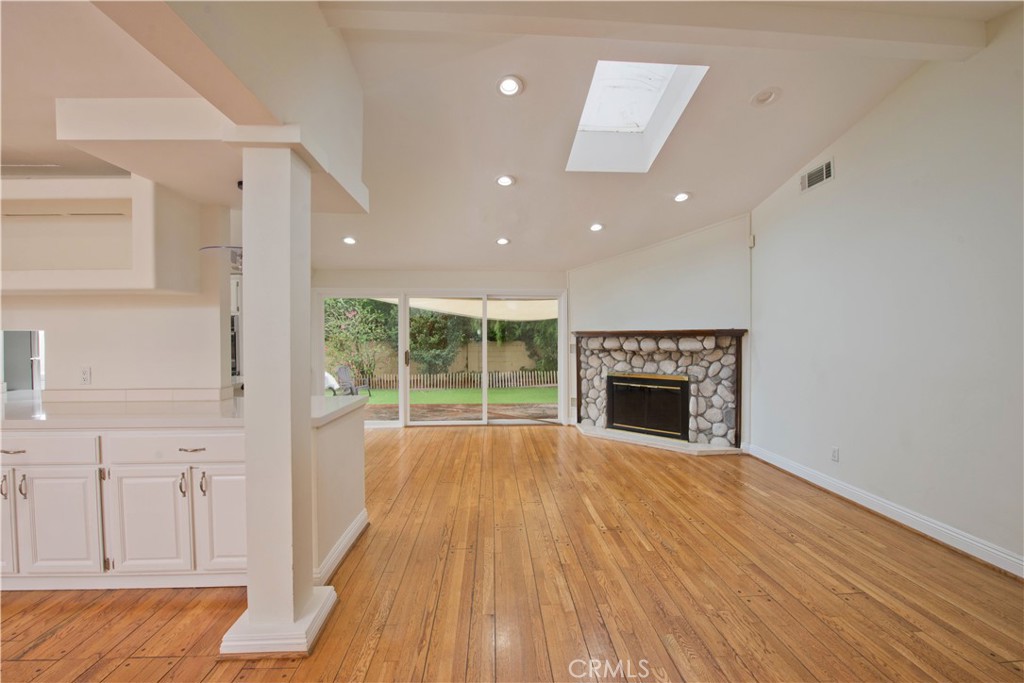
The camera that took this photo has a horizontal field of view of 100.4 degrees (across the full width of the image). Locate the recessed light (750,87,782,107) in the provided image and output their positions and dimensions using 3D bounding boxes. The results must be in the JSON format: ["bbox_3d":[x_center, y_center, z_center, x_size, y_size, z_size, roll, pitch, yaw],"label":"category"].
[{"bbox_3d":[1.924,-1.868,3.231,0.200,0.050,0.200,0,-13,-3],"label":"recessed light"}]

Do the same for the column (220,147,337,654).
[{"bbox_3d":[-1.060,0.241,1.992,0.385,2.184,0.385,0,1,-3],"label":"column"}]

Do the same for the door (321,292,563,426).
[{"bbox_3d":[-1.039,0.274,6.451,3.630,2.035,0.120,0,1,-3],"label":"door"}]

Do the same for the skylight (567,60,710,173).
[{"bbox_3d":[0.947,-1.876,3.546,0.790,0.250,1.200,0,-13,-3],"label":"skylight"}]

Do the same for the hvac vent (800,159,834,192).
[{"bbox_3d":[2.792,-1.519,3.924,0.025,0.182,0.405,0,1,-3],"label":"hvac vent"}]

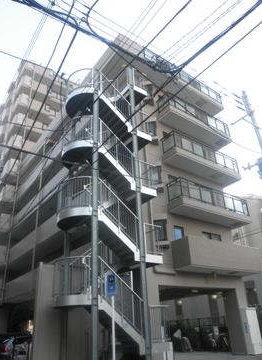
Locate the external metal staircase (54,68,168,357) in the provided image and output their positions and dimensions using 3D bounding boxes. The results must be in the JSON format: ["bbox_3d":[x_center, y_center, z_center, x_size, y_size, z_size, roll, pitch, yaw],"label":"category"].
[{"bbox_3d":[-1.080,0.312,12.352,4.080,13.546,2.315,16,-33,-33],"label":"external metal staircase"}]

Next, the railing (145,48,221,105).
[{"bbox_3d":[3.388,-6.468,19.677,7.201,0.877,1.112,16,-33,-33],"label":"railing"}]

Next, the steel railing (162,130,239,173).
[{"bbox_3d":[4.267,-1.301,17.586,5.590,0.969,1.193,16,-33,-33],"label":"steel railing"}]

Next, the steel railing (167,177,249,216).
[{"bbox_3d":[4.397,1.244,16.275,5.590,0.989,1.193,16,-33,-33],"label":"steel railing"}]

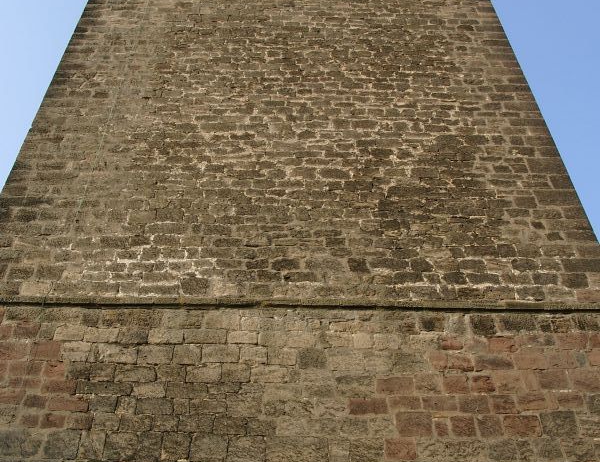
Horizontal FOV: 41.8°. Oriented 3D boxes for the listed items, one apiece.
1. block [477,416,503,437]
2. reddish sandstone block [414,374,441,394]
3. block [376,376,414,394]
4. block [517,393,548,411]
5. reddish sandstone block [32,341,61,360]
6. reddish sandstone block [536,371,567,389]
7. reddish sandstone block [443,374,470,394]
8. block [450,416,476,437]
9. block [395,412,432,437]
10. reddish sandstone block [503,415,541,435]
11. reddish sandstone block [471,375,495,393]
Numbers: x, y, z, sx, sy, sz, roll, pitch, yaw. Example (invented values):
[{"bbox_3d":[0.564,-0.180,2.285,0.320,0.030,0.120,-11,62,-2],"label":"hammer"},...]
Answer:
[{"bbox_3d":[2.369,2.529,9.839,0.284,0.293,0.280,1,-50,-1],"label":"block"},{"bbox_3d":[1.683,2.102,10.399,0.310,0.306,0.270,0,-49,-1],"label":"reddish sandstone block"},{"bbox_3d":[1.247,2.112,10.380,0.453,0.272,0.270,0,-49,-1],"label":"block"},{"bbox_3d":[2.984,2.305,10.183,0.334,0.261,0.270,0,-49,-1],"label":"block"},{"bbox_3d":[-3.391,1.709,10.582,0.364,0.327,0.280,1,-50,-1],"label":"reddish sandstone block"},{"bbox_3d":[3.329,2.075,10.458,0.336,0.275,0.270,0,-49,-1],"label":"reddish sandstone block"},{"bbox_3d":[2.032,2.100,10.330,0.335,0.307,0.280,1,-50,-1],"label":"reddish sandstone block"},{"bbox_3d":[2.037,2.540,9.892,0.257,0.306,0.270,0,-49,-1],"label":"block"},{"bbox_3d":[1.430,2.506,9.830,0.433,0.378,0.280,1,-50,-1],"label":"block"},{"bbox_3d":[2.756,2.533,9.849,0.443,0.304,0.280,1,-50,-1],"label":"reddish sandstone block"},{"bbox_3d":[2.391,2.115,10.395,0.247,0.272,0.270,0,-49,-1],"label":"reddish sandstone block"}]

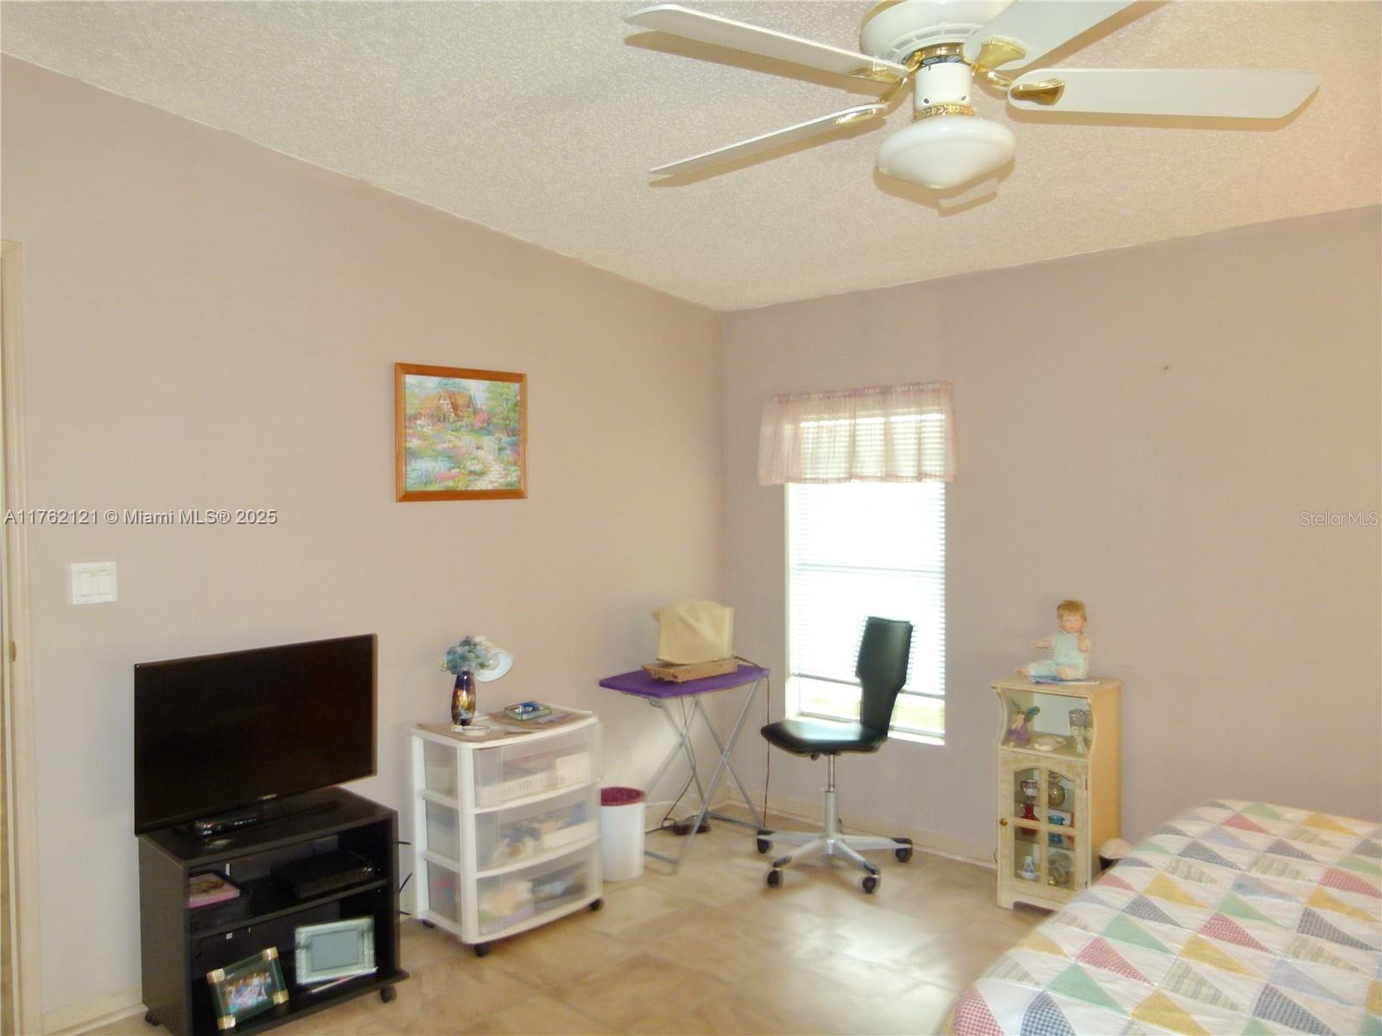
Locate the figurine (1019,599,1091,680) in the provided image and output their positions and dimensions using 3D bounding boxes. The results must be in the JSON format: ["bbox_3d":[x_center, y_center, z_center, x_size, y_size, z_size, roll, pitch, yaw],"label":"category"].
[{"bbox_3d":[1.284,0.430,3.516,0.229,0.270,0.179,0,2,29],"label":"figurine"}]

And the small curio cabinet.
[{"bbox_3d":[1.304,0.977,3.535,0.340,0.805,0.333,1,2,40],"label":"small curio cabinet"}]

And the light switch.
[{"bbox_3d":[-1.669,0.184,2.799,0.012,0.114,0.114,1,2,43],"label":"light switch"}]

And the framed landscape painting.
[{"bbox_3d":[-0.827,-0.308,3.685,0.028,0.486,0.573,1,2,43],"label":"framed landscape painting"}]

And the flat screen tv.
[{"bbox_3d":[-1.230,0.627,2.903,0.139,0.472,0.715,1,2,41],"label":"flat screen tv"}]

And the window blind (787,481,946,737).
[{"bbox_3d":[0.759,0.249,4.284,0.785,1.192,0.045,1,2,43],"label":"window blind"}]

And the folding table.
[{"bbox_3d":[0.003,1.022,4.199,0.477,0.695,0.685,1,2,43],"label":"folding table"}]

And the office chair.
[{"bbox_3d":[0.561,0.882,3.924,0.626,0.983,0.596,-1,2,-18],"label":"office chair"}]

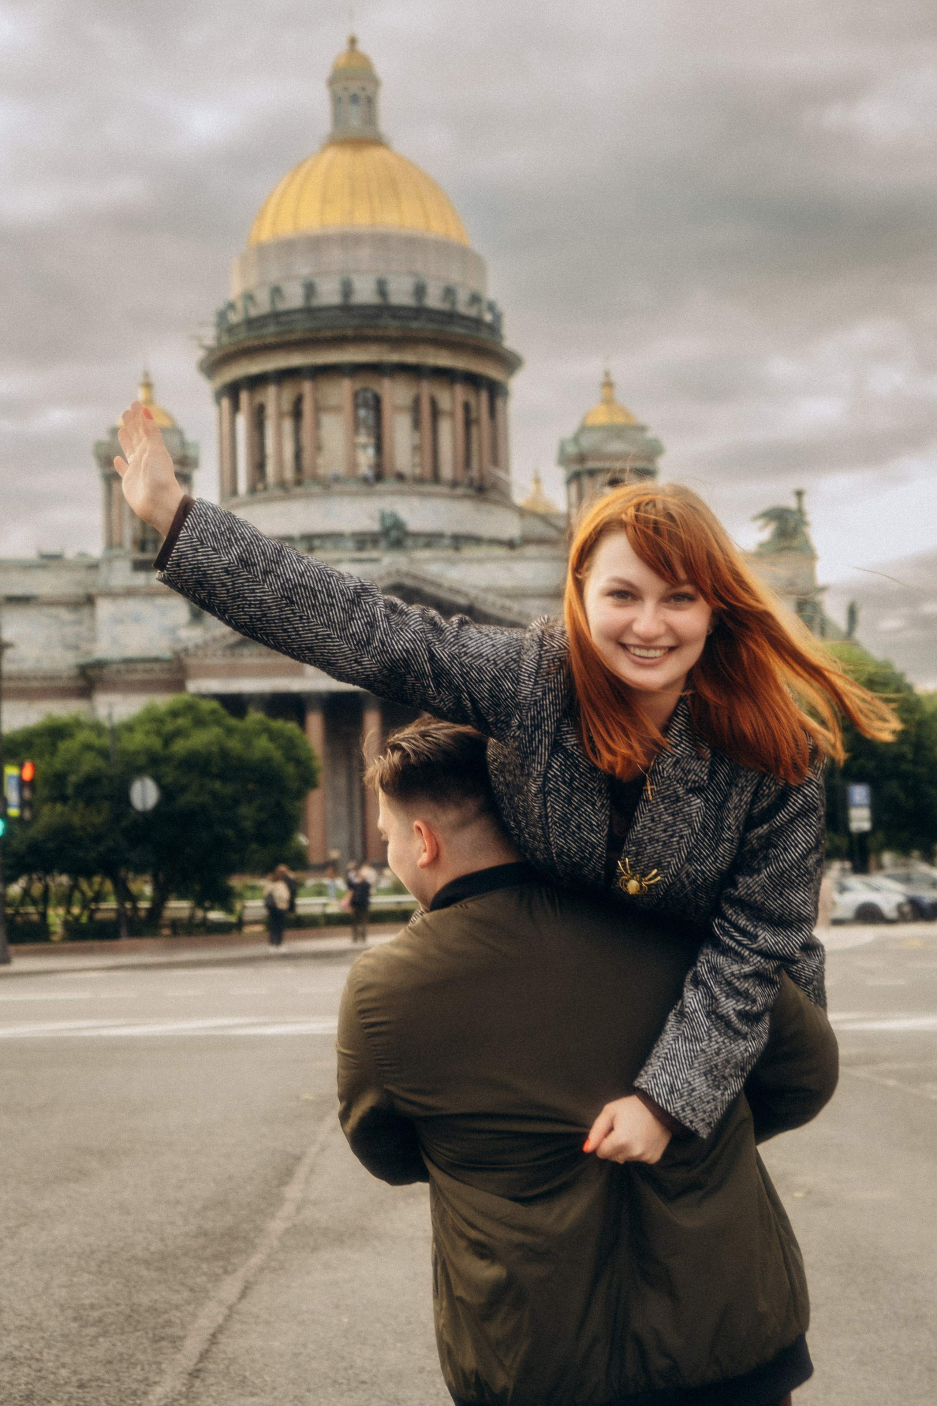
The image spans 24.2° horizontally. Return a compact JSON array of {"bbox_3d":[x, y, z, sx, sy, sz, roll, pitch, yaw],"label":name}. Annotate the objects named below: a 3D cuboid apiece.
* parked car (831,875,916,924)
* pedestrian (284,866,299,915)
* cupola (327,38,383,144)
[{"bbox_3d":[10.261,5.605,62.000,4.400,1.450,1.800,-2,-4,-1],"label":"parked car"},{"bbox_3d":[-4.869,5.244,60.000,0.500,1.720,0.350,-3,-4,12],"label":"pedestrian"},{"bbox_3d":[-13.248,-71.458,254.132,6.200,12.630,6.200,-1,-4,-6],"label":"cupola"}]

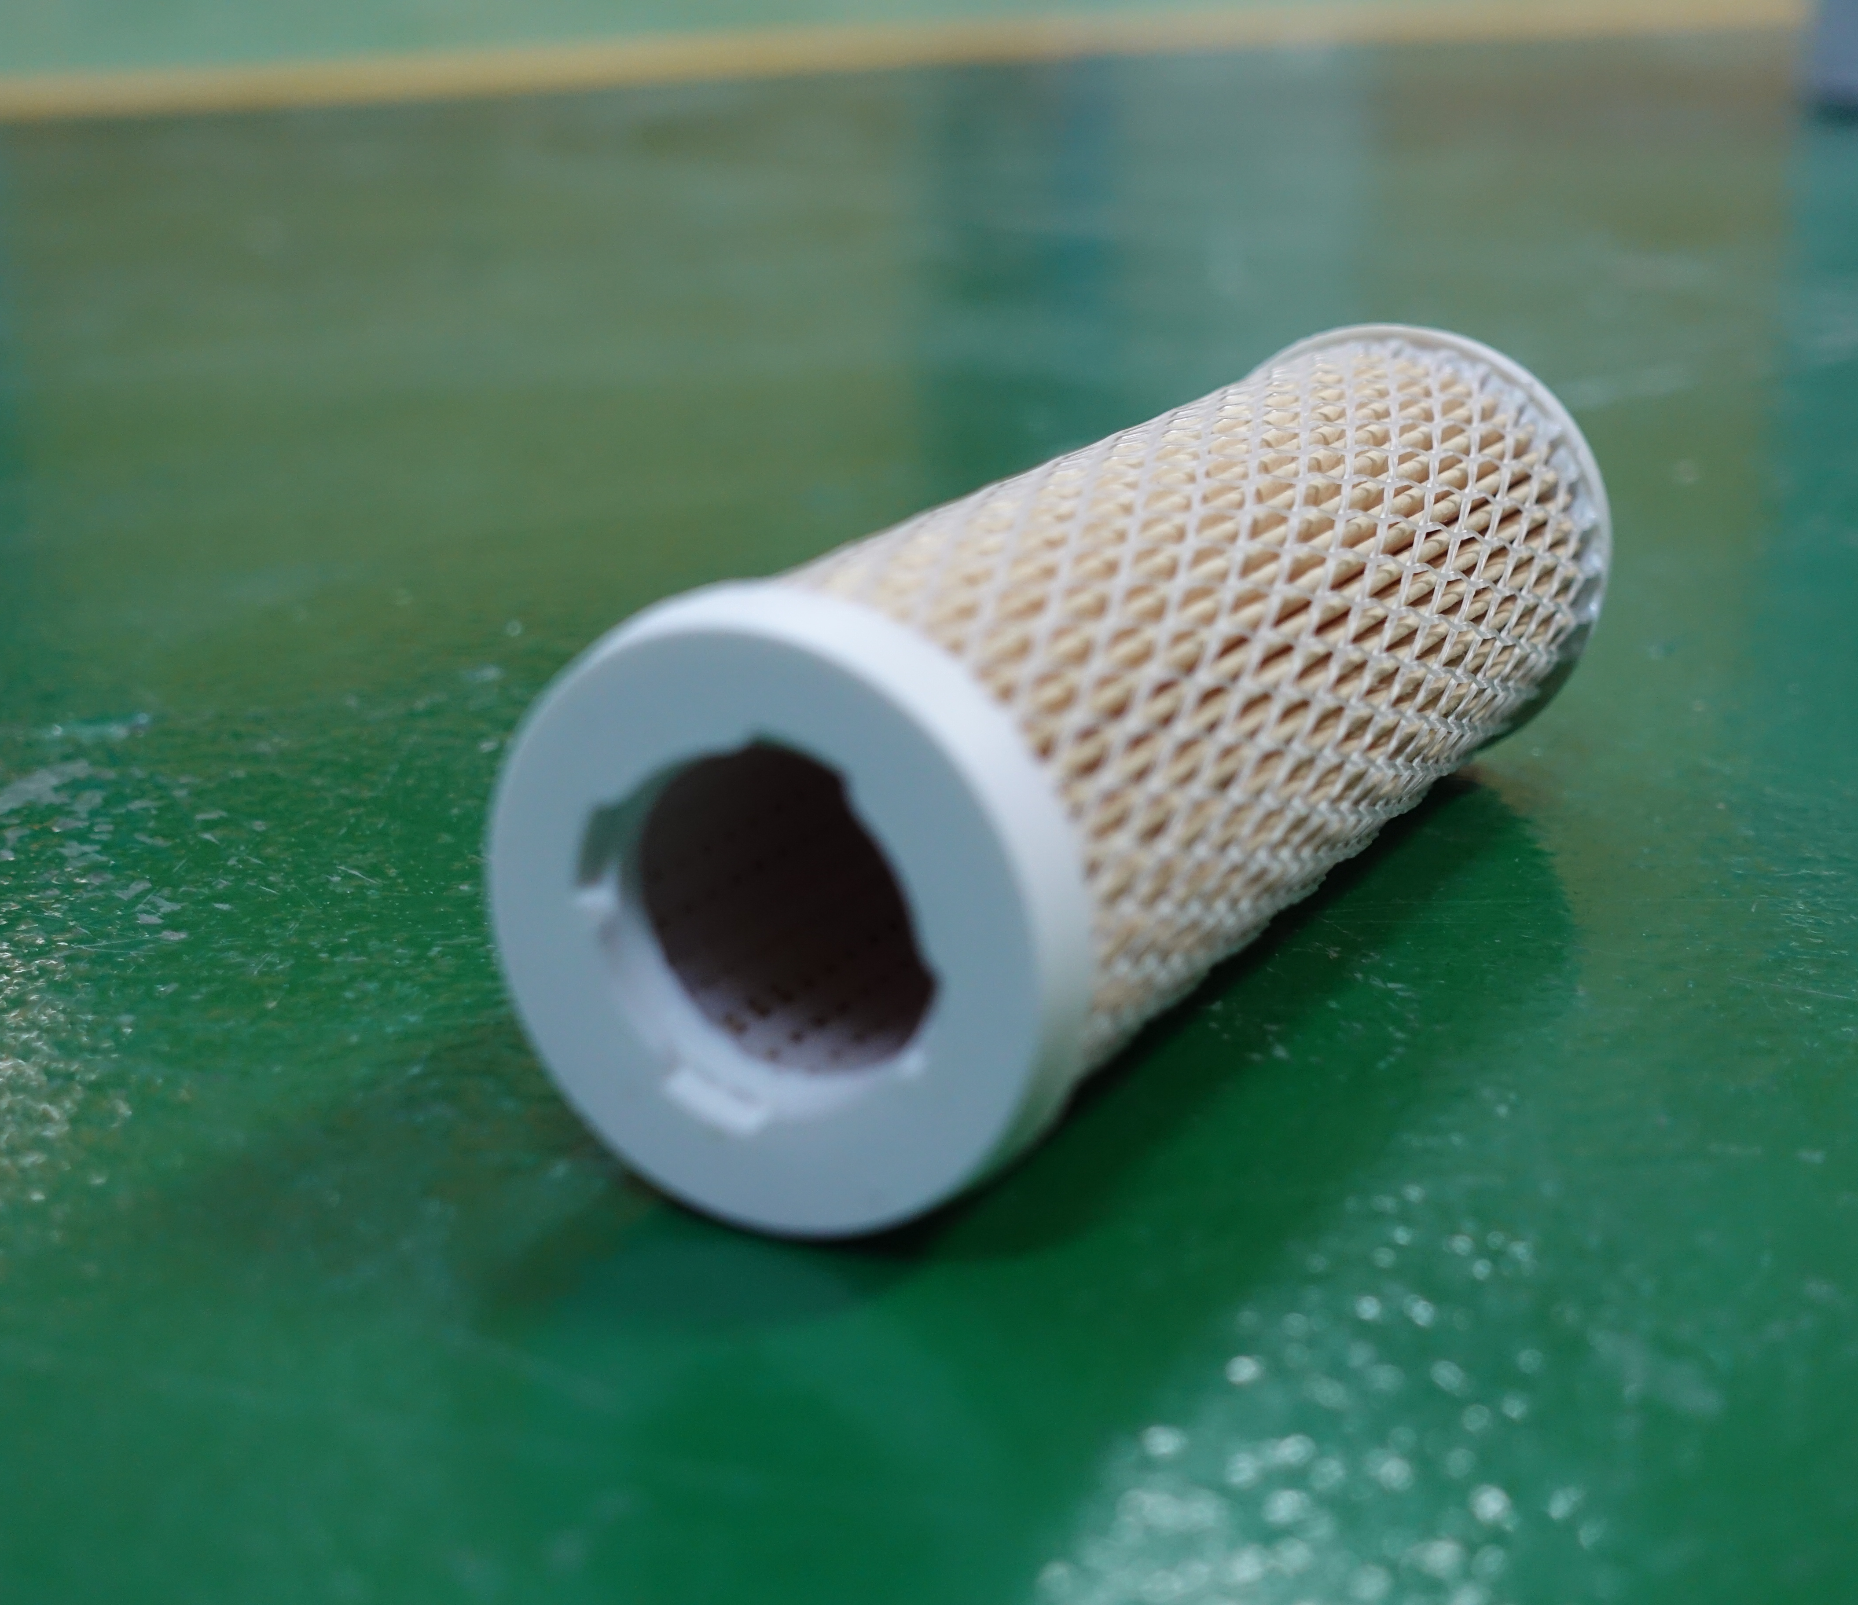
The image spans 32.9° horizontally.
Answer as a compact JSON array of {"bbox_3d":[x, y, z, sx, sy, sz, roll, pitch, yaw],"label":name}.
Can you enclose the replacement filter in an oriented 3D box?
[{"bbox_3d":[0.028,-0.013,0.412,0.072,0.072,0.194,10,21,27],"label":"replacement filter"}]

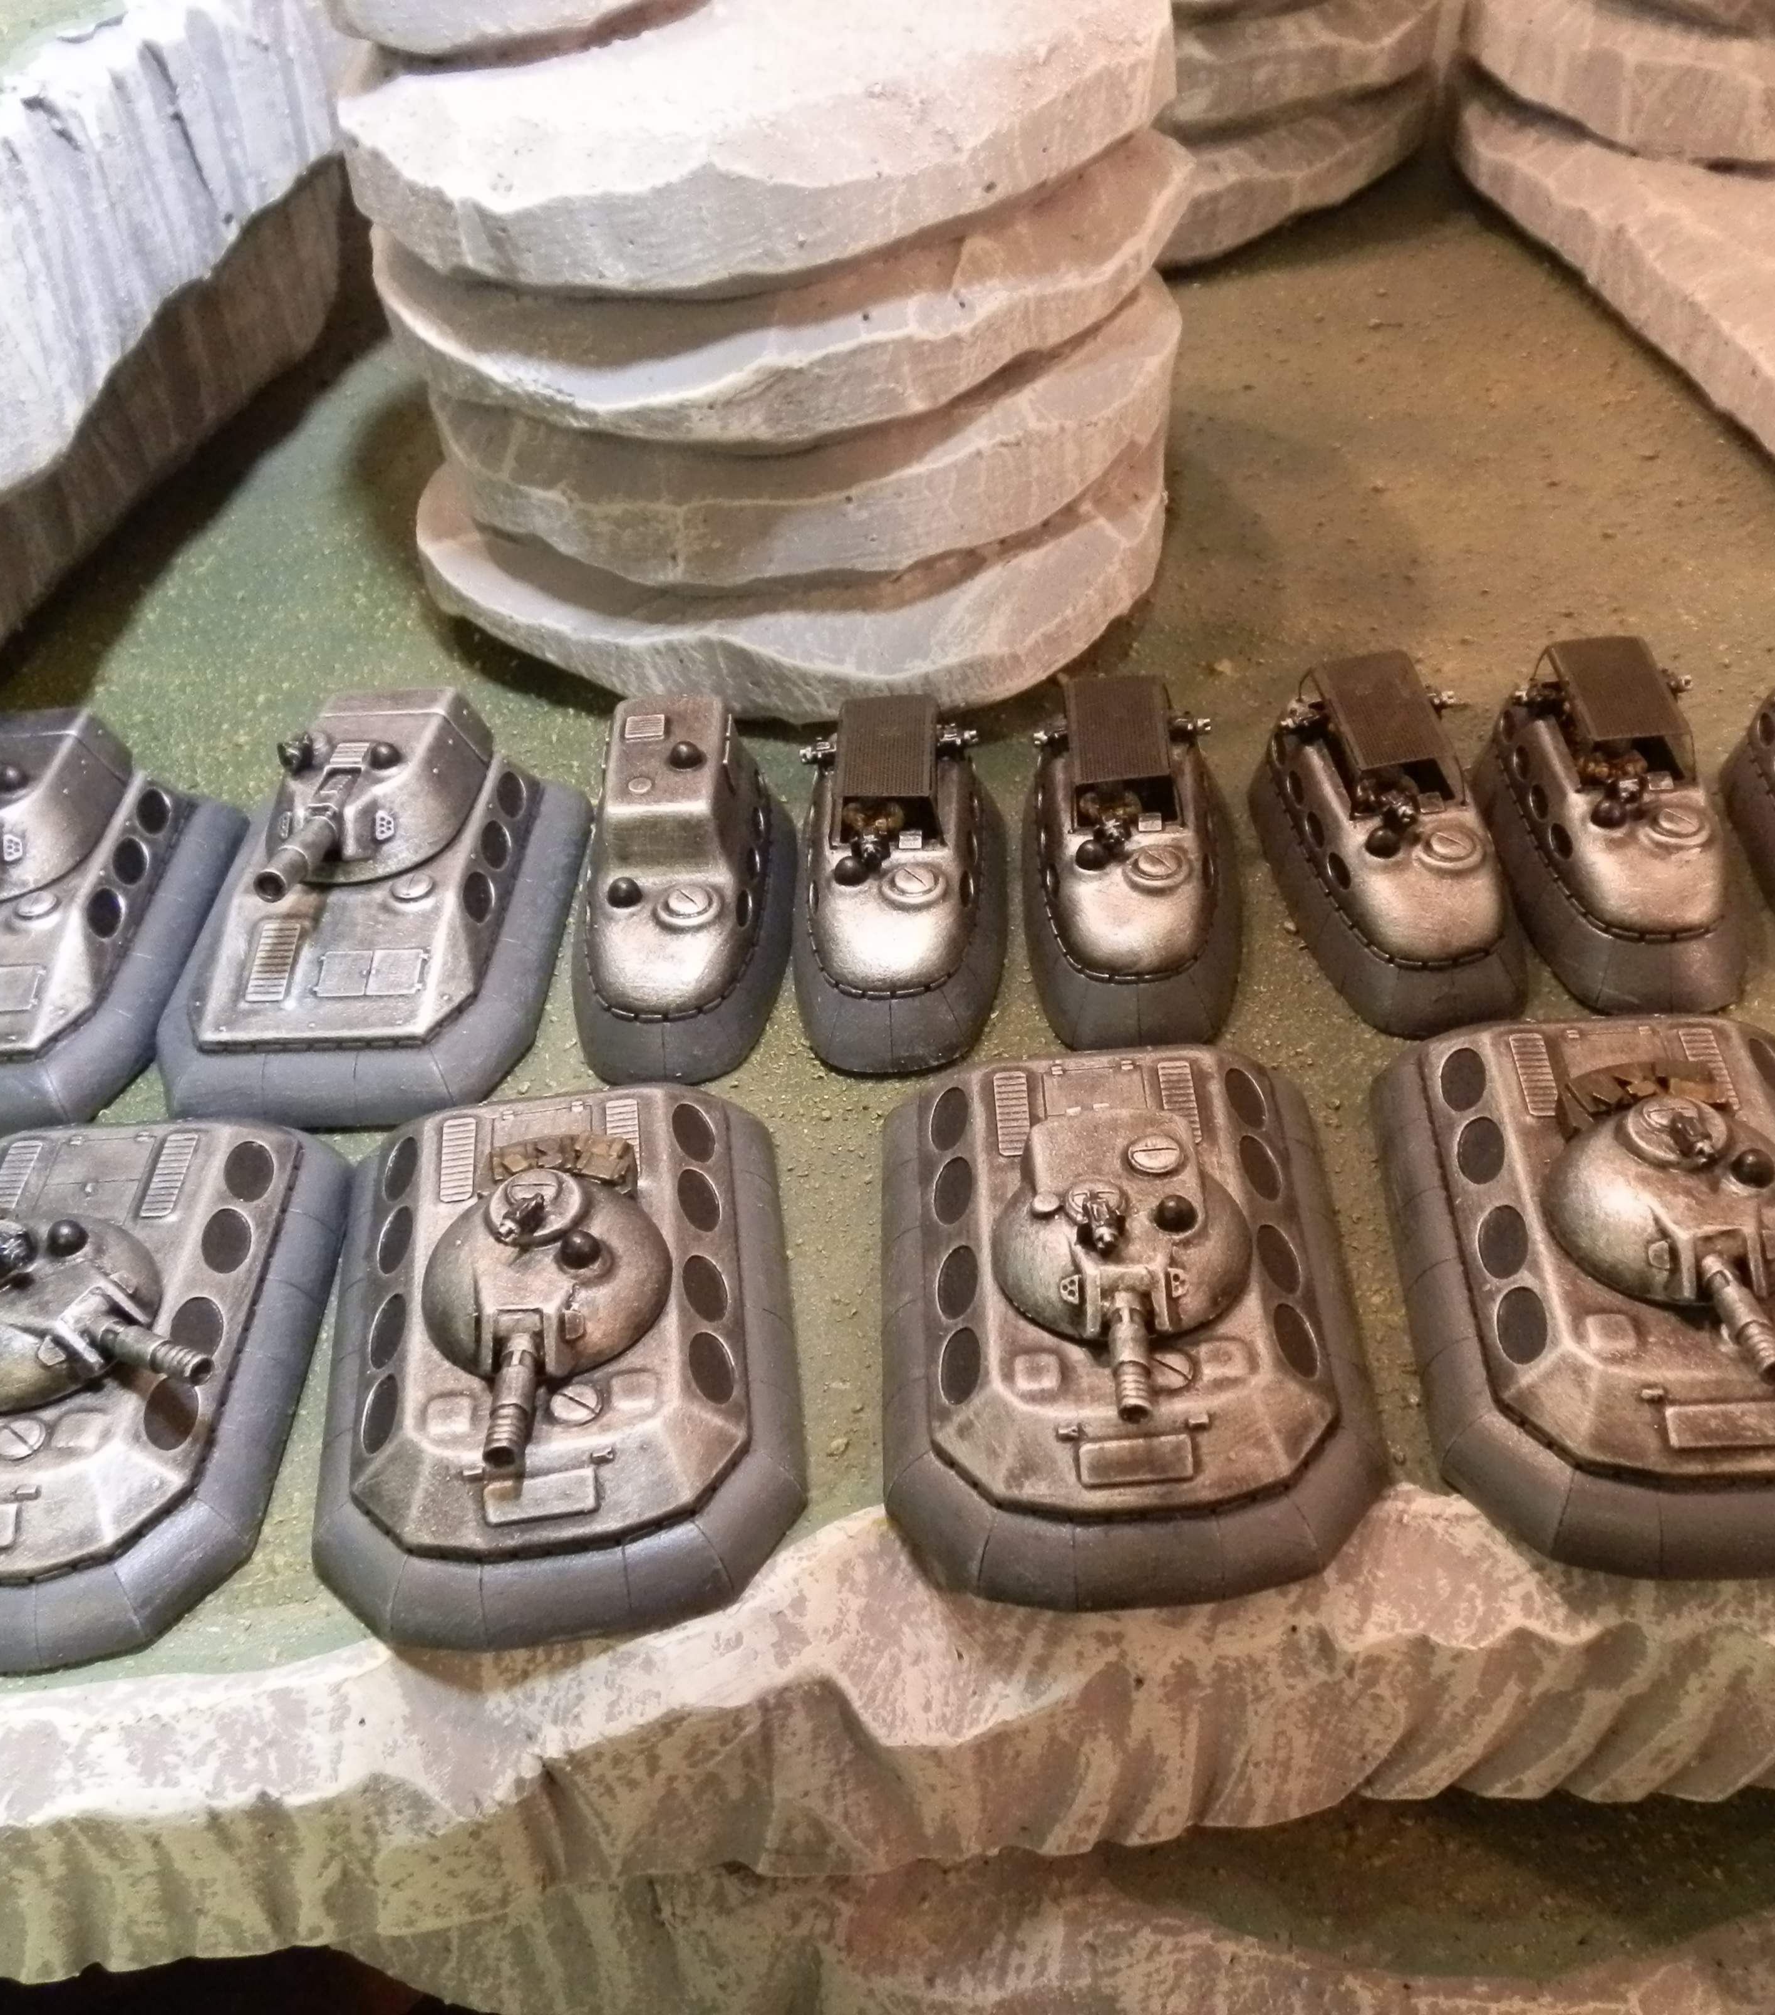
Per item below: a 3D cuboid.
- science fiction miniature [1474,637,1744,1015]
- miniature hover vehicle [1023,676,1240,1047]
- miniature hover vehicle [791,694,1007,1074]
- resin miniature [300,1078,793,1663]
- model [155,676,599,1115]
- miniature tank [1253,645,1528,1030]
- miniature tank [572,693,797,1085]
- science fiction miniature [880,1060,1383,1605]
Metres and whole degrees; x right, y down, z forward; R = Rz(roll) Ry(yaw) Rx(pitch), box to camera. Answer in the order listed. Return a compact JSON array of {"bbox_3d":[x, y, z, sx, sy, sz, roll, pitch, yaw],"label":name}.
[{"bbox_3d":[0.116,-0.031,0.338,0.036,0.026,0.069,-4,42,3],"label":"science fiction miniature"},{"bbox_3d":[0.038,-0.025,0.342,0.036,0.026,0.069,-3,42,4],"label":"miniature hover vehicle"},{"bbox_3d":[0.001,-0.023,0.344,0.036,0.026,0.069,-2,42,5],"label":"miniature hover vehicle"},{"bbox_3d":[-0.044,0.034,0.281,0.061,0.033,0.091,-8,42,-1],"label":"resin miniature"},{"bbox_3d":[-0.084,-0.021,0.349,0.062,0.031,0.085,0,42,7],"label":"model"},{"bbox_3d":[0.081,-0.027,0.339,0.036,0.026,0.069,-8,42,-1],"label":"miniature tank"},{"bbox_3d":[-0.034,-0.021,0.344,0.036,0.029,0.069,-4,42,3],"label":"miniature tank"},{"bbox_3d":[0.029,0.029,0.278,0.061,0.033,0.091,-4,42,2],"label":"science fiction miniature"}]

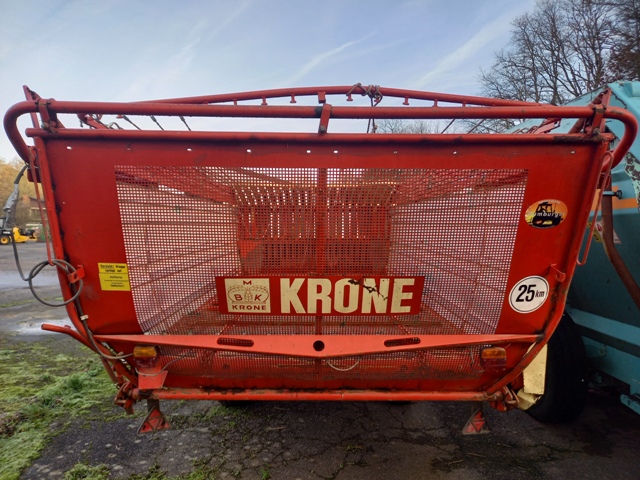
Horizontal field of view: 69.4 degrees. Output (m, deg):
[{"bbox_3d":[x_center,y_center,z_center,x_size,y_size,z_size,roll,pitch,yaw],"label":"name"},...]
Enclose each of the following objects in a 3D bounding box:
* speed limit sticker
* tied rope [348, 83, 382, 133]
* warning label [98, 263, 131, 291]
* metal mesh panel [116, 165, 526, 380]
[{"bbox_3d":[1.000,0.261,2.213,0.200,0.200,0.005,0,23,-6],"label":"speed limit sticker"},{"bbox_3d":[0.212,-0.617,2.200,0.172,0.255,0.080,0,2,-2],"label":"tied rope"},{"bbox_3d":[-0.948,0.171,2.132,0.133,0.141,0.005,0,24,2],"label":"warning label"},{"bbox_3d":[0.021,0.240,2.199,1.745,1.200,0.080,0,27,-2],"label":"metal mesh panel"}]

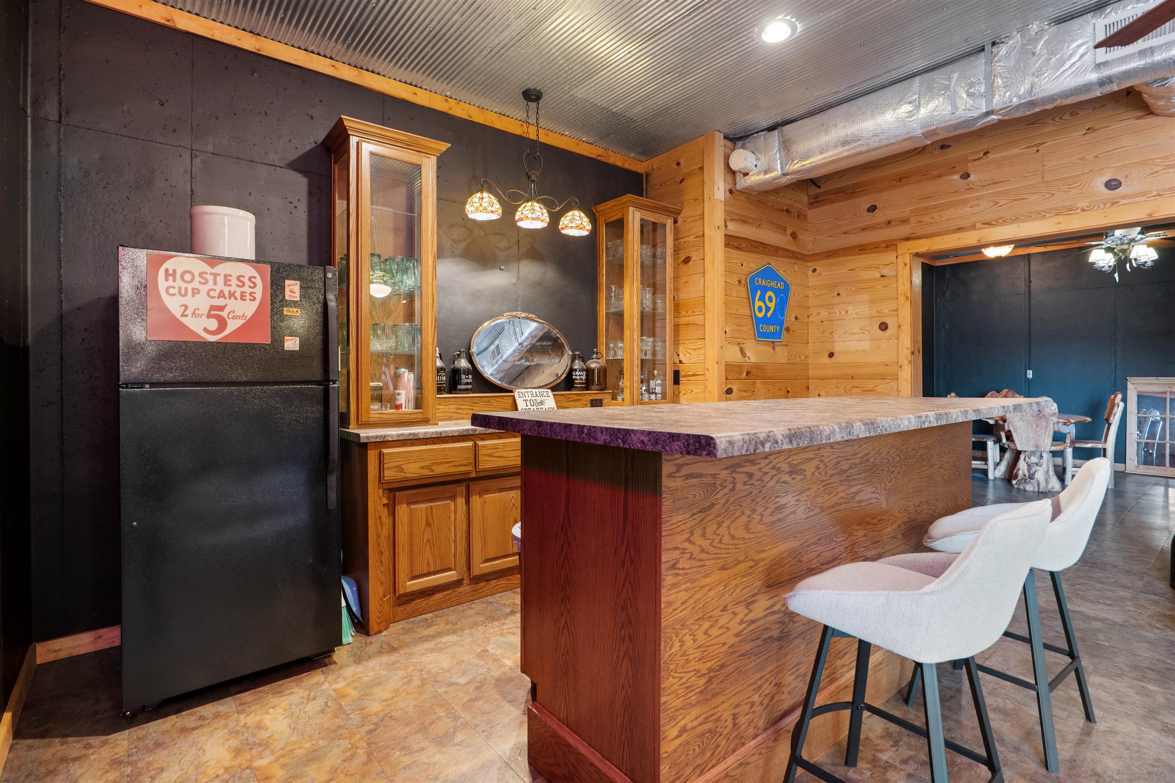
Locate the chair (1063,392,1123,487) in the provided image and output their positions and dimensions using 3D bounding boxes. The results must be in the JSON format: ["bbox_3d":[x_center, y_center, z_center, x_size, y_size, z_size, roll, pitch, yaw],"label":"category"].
[{"bbox_3d":[5.582,0.515,5.811,0.450,1.030,0.460,1,2,38],"label":"chair"}]

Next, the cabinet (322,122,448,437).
[{"bbox_3d":[-1.061,-0.565,2.765,0.533,1.484,0.399,-1,2,-36],"label":"cabinet"}]

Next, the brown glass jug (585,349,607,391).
[{"bbox_3d":[0.065,-0.150,3.971,0.165,0.315,0.160,0,1,0],"label":"brown glass jug"}]

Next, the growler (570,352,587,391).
[{"bbox_3d":[-0.065,-0.137,3.654,0.125,0.275,0.125,0,1,0],"label":"growler"}]

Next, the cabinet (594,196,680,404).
[{"bbox_3d":[0.363,-0.589,3.809,0.519,1.484,0.401,-1,2,-36],"label":"cabinet"}]

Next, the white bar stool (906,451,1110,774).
[{"bbox_3d":[1.475,0.678,1.843,0.480,0.956,0.530,-1,2,-36],"label":"white bar stool"}]

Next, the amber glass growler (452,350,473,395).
[{"bbox_3d":[-0.754,-0.118,3.149,0.125,0.270,0.125,-1,2,-36],"label":"amber glass growler"}]

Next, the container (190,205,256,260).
[{"bbox_3d":[-1.571,-0.641,2.258,0.228,0.243,0.228,-1,2,-41],"label":"container"}]

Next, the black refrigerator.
[{"bbox_3d":[-1.502,0.298,2.247,0.700,1.630,0.710,-1,2,-36],"label":"black refrigerator"}]

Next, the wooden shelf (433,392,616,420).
[{"bbox_3d":[-0.436,0.090,3.545,1.500,0.155,0.170,-1,2,-41],"label":"wooden shelf"}]

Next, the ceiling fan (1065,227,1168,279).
[{"bbox_3d":[5.009,-1.471,4.887,1.320,0.800,1.320,-1,2,-41],"label":"ceiling fan"}]

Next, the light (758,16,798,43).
[{"bbox_3d":[0.913,-1.734,2.509,0.200,0.030,0.200,0,1,0],"label":"light"}]

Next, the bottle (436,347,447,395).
[{"bbox_3d":[-0.905,-0.119,3.123,0.130,0.278,0.130,-1,2,-41],"label":"bottle"}]

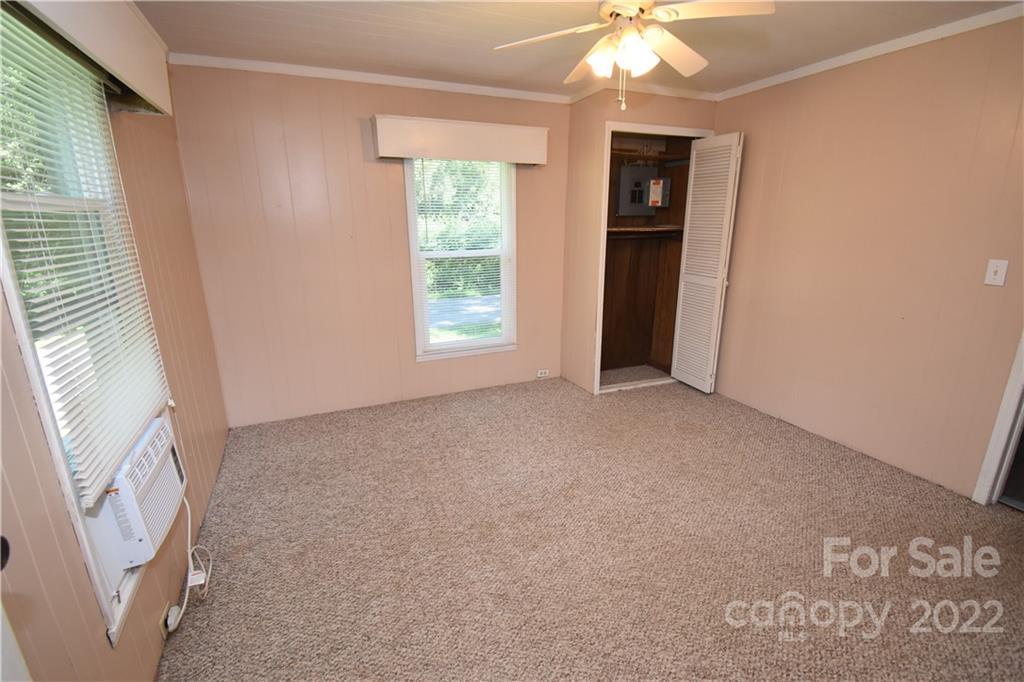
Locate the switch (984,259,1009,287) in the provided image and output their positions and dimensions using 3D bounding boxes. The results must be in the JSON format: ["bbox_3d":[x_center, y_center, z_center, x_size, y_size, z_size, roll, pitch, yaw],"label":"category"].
[{"bbox_3d":[2.406,-0.341,2.120,0.014,0.115,0.070,-8,17,-25],"label":"switch"}]

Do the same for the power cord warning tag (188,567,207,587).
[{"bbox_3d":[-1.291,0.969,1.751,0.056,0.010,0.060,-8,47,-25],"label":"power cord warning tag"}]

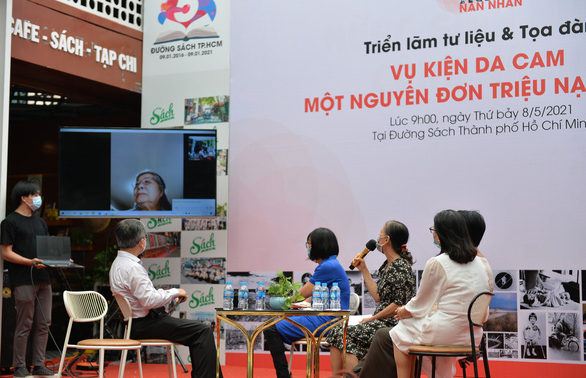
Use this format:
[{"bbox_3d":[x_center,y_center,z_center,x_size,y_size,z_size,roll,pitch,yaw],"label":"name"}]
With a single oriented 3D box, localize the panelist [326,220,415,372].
[{"bbox_3d":[0.507,0.824,7.400,0.640,1.230,0.480,2,-6,-20],"label":"panelist"}]

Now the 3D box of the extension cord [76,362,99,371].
[{"bbox_3d":[-2.002,1.741,11.150,0.240,0.070,0.140,1,-5,-9],"label":"extension cord"}]

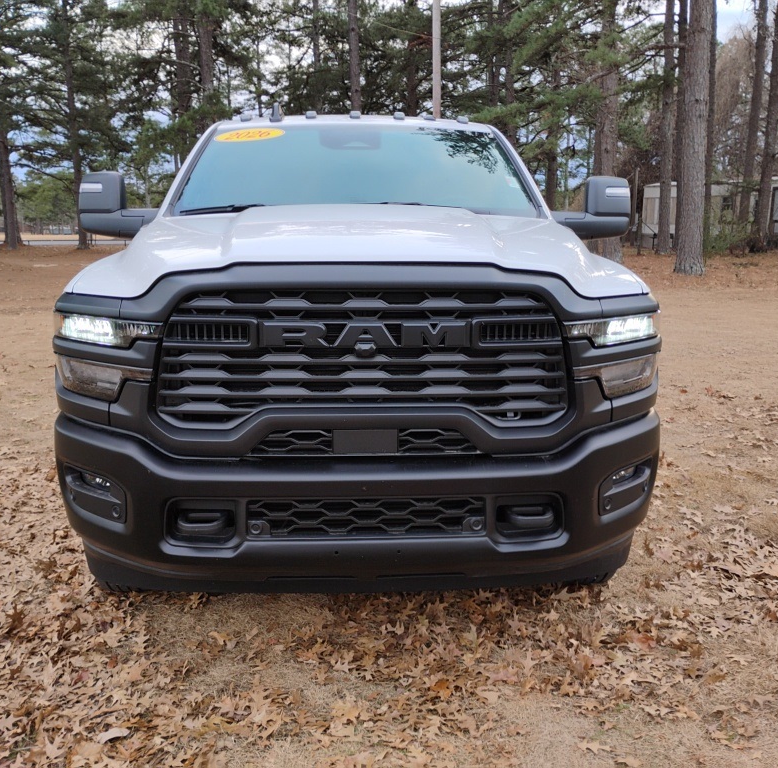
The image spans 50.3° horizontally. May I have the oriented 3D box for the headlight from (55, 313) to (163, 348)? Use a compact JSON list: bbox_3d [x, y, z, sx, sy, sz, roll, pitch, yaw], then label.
[{"bbox_3d":[-0.901,-0.177,2.696,0.390,0.110,0.250,-1,11,-3],"label":"headlight"}]

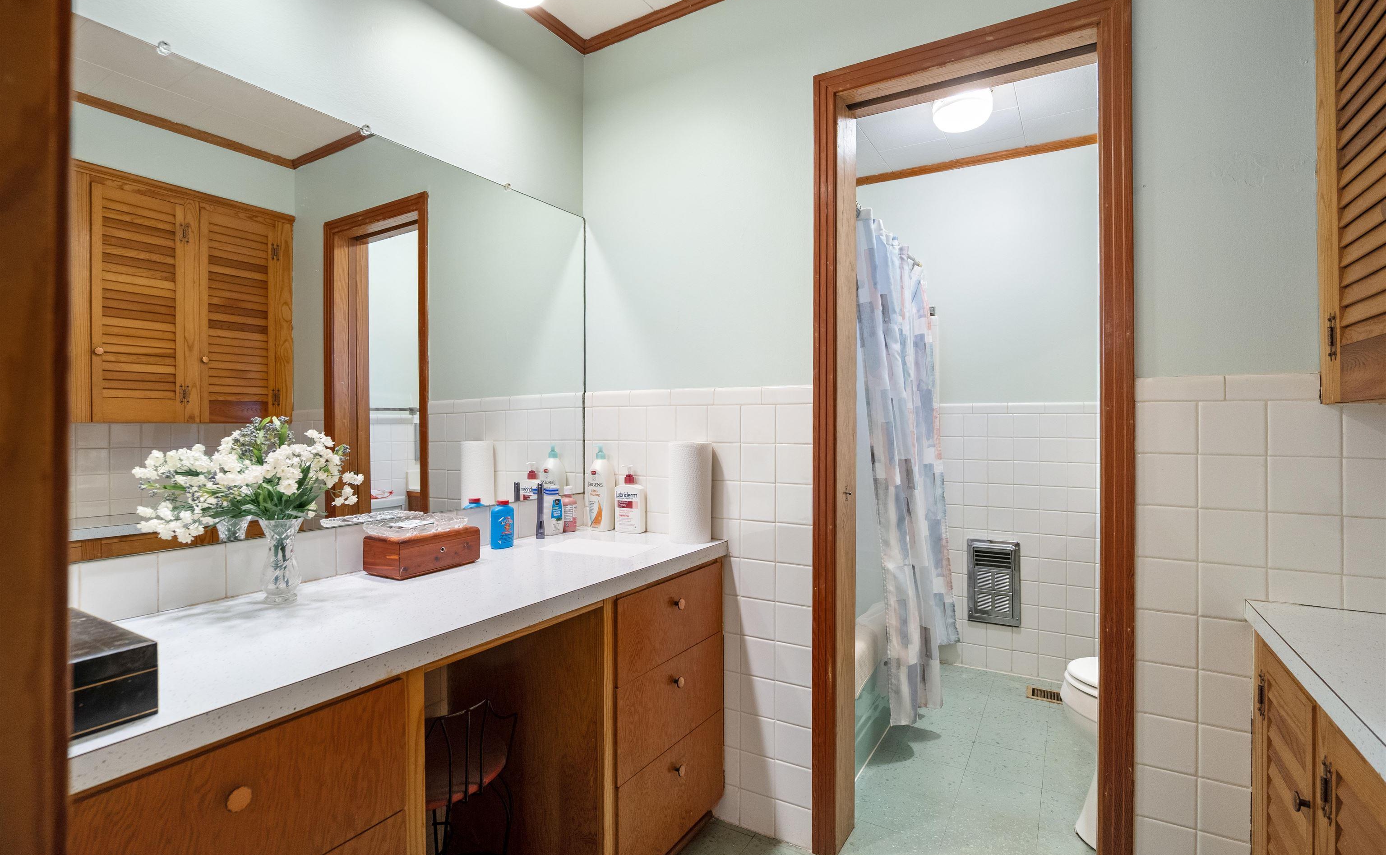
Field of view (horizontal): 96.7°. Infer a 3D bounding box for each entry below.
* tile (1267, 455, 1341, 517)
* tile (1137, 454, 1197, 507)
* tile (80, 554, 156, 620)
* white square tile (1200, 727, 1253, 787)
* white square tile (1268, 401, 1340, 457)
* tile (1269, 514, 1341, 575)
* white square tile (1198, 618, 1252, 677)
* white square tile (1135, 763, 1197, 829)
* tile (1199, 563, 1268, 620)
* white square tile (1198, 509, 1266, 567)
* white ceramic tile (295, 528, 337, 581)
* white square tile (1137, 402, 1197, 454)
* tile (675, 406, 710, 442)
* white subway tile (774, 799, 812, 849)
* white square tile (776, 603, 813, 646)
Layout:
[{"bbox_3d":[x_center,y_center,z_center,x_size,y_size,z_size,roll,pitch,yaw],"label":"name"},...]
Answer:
[{"bbox_3d":[1.184,0.113,1.196,0.108,0.108,0.009,1,1,30],"label":"tile"},{"bbox_3d":[1.012,0.114,1.317,0.105,0.110,0.010,0,0,29],"label":"tile"},{"bbox_3d":[-0.997,0.277,1.071,0.010,0.107,0.108,0,0,32],"label":"tile"},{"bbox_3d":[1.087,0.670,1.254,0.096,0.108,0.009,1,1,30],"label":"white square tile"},{"bbox_3d":[1.183,0.003,1.195,0.108,0.108,0.009,1,1,30],"label":"white square tile"},{"bbox_3d":[1.201,0.226,1.211,0.107,0.110,0.010,0,0,29],"label":"tile"},{"bbox_3d":[1.089,0.445,1.250,0.100,0.108,0.010,0,0,29],"label":"white square tile"},{"bbox_3d":[1.010,0.785,1.316,0.105,0.110,0.010,0,0,29],"label":"white square tile"},{"bbox_3d":[1.105,0.339,1.264,0.108,0.110,0.009,0,0,29],"label":"tile"},{"bbox_3d":[1.092,0.224,1.249,0.106,0.108,0.010,0,0,29],"label":"white square tile"},{"bbox_3d":[-0.809,0.272,1.302,0.009,0.108,0.108,1,1,30],"label":"white ceramic tile"},{"bbox_3d":[0.999,0.002,1.302,0.106,0.108,0.010,0,0,29],"label":"white square tile"},{"bbox_3d":[0.000,-0.010,1.883,0.107,0.110,0.010,0,0,29],"label":"tile"},{"bbox_3d":[0.282,1.106,1.722,0.106,0.105,0.010,0,0,29],"label":"white subway tile"},{"bbox_3d":[0.285,0.551,1.723,0.108,0.110,0.009,0,0,29],"label":"white square tile"}]

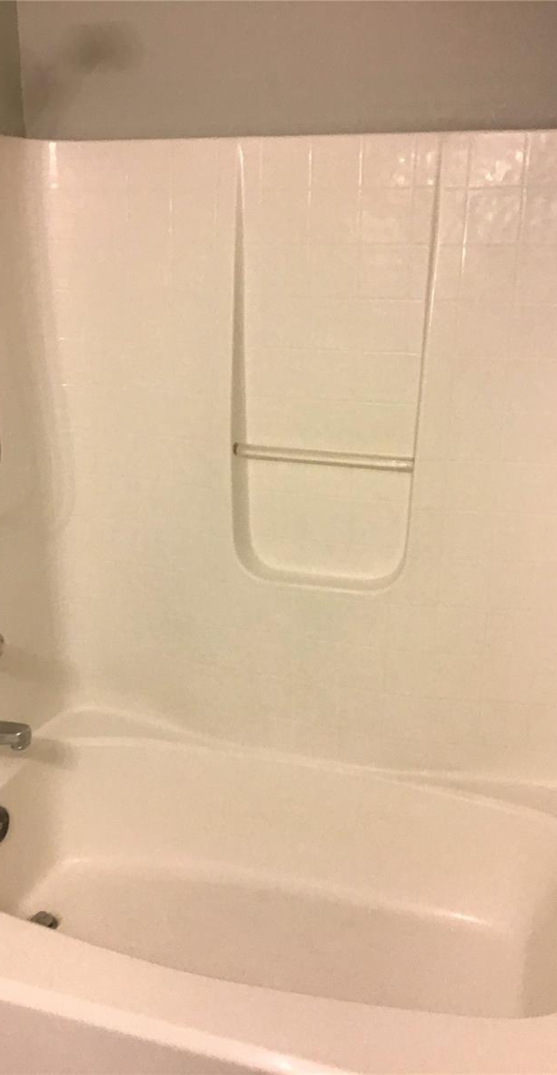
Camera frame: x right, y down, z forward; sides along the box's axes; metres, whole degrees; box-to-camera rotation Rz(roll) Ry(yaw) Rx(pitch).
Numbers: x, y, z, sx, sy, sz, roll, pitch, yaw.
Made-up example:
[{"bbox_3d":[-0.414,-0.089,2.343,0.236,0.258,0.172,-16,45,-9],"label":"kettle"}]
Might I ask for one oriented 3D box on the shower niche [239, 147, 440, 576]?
[{"bbox_3d":[0.100,-0.351,2.028,0.406,0.929,0.098,5,15,15],"label":"shower niche"}]

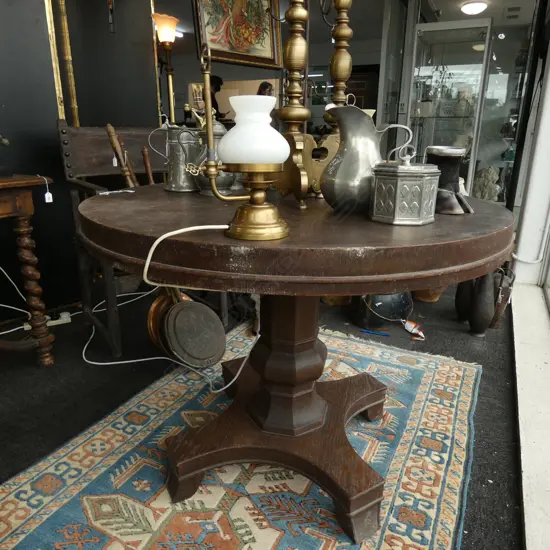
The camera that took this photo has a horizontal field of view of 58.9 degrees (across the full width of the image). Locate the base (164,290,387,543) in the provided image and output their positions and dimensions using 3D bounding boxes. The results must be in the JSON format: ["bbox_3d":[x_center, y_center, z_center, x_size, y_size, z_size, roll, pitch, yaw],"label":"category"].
[{"bbox_3d":[0.038,0.208,1.377,0.596,0.692,0.596,5,18,13],"label":"base"}]

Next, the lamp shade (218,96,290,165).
[{"bbox_3d":[-0.034,-0.239,0.804,0.121,0.103,0.121,1,18,0],"label":"lamp shade"}]

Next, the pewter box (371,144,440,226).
[{"bbox_3d":[0.265,-0.189,0.997,0.130,0.148,0.130,2,18,3],"label":"pewter box"}]

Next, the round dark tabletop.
[{"bbox_3d":[0.047,-0.158,1.261,1.030,0.076,1.030,1,18,0],"label":"round dark tabletop"}]

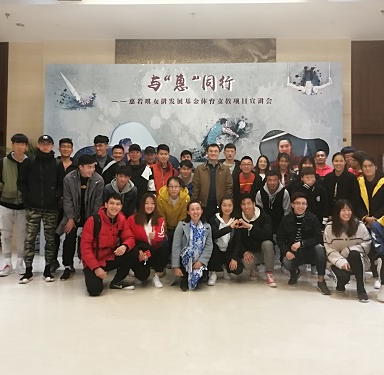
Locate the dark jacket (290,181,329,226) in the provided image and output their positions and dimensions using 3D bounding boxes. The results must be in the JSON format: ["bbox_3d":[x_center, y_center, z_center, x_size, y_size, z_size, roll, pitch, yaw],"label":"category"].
[{"bbox_3d":[1.431,0.195,4.750,0.470,0.580,0.300,0,-2,10],"label":"dark jacket"}]

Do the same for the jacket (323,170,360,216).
[{"bbox_3d":[1.937,0.091,5.020,0.480,0.670,0.300,0,0,22],"label":"jacket"}]

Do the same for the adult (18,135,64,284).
[{"bbox_3d":[-1.825,0.249,4.778,0.550,1.770,0.360,1,-1,-9],"label":"adult"}]

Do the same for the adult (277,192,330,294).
[{"bbox_3d":[1.270,0.624,4.511,0.600,1.090,0.750,1,-1,7],"label":"adult"}]

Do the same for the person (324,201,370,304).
[{"bbox_3d":[1.649,0.612,4.150,0.500,1.010,0.700,0,0,13],"label":"person"}]

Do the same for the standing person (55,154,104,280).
[{"bbox_3d":[-1.367,0.349,4.780,0.580,1.490,0.600,1,0,-13],"label":"standing person"}]

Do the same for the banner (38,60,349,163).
[{"bbox_3d":[0.025,-0.453,6.600,5.050,3.260,0.100,0,-1,1],"label":"banner"}]

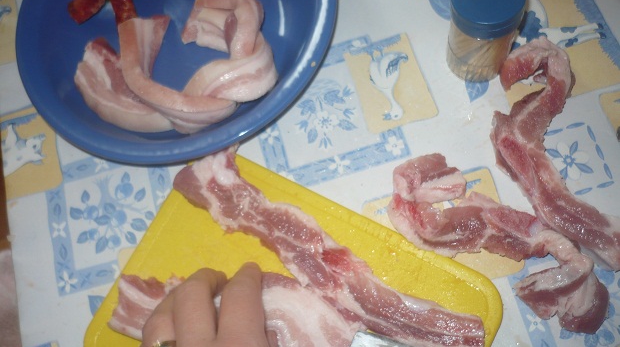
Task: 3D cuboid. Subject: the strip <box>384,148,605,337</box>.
[{"bbox_3d":[0.117,0.045,0.405,0.159,0.026,0.061,36,78,16],"label":"strip"}]

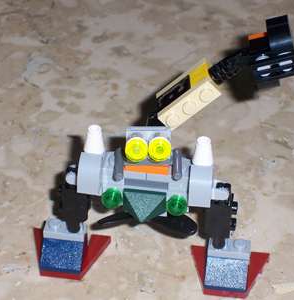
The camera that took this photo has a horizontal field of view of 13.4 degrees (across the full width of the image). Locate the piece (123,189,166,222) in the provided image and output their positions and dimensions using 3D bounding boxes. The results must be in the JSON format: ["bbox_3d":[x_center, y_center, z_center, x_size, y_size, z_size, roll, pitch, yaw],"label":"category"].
[{"bbox_3d":[-0.001,0.021,0.459,0.016,0.010,0.009,6,37,6],"label":"piece"}]

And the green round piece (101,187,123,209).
[{"bbox_3d":[-0.013,0.018,0.460,0.008,0.008,0.005,6,37,6],"label":"green round piece"}]

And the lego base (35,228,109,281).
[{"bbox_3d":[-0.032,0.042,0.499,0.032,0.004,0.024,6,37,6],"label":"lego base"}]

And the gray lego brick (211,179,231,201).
[{"bbox_3d":[0.027,0.014,0.454,0.007,0.008,0.008,5,38,6],"label":"gray lego brick"}]

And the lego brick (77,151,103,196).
[{"bbox_3d":[-0.021,0.009,0.462,0.008,0.013,0.010,6,37,6],"label":"lego brick"}]

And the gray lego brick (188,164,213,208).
[{"bbox_3d":[0.020,0.011,0.452,0.008,0.013,0.016,5,38,6],"label":"gray lego brick"}]

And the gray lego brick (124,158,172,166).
[{"bbox_3d":[0.000,0.002,0.449,0.016,0.003,0.009,1,38,1],"label":"gray lego brick"}]

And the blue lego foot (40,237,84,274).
[{"bbox_3d":[-0.032,0.039,0.492,0.016,0.010,0.016,6,37,6],"label":"blue lego foot"}]

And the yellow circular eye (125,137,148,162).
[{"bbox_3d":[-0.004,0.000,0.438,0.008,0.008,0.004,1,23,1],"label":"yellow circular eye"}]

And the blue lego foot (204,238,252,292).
[{"bbox_3d":[0.030,0.043,0.472,0.016,0.013,0.016,5,38,6],"label":"blue lego foot"}]

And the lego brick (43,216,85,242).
[{"bbox_3d":[-0.032,0.031,0.491,0.016,0.005,0.008,6,37,6],"label":"lego brick"}]

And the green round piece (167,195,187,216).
[{"bbox_3d":[0.011,0.020,0.448,0.008,0.008,0.004,5,38,6],"label":"green round piece"}]

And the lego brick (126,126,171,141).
[{"bbox_3d":[0.000,-0.005,0.440,0.016,0.006,0.004,1,38,1],"label":"lego brick"}]

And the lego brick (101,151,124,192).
[{"bbox_3d":[-0.012,0.008,0.459,0.008,0.011,0.008,6,37,6],"label":"lego brick"}]

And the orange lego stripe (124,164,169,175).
[{"bbox_3d":[0.000,0.004,0.453,0.016,0.003,0.011,5,38,6],"label":"orange lego stripe"}]

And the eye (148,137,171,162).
[{"bbox_3d":[0.004,0.000,0.440,0.008,0.008,0.005,4,6,3],"label":"eye"}]

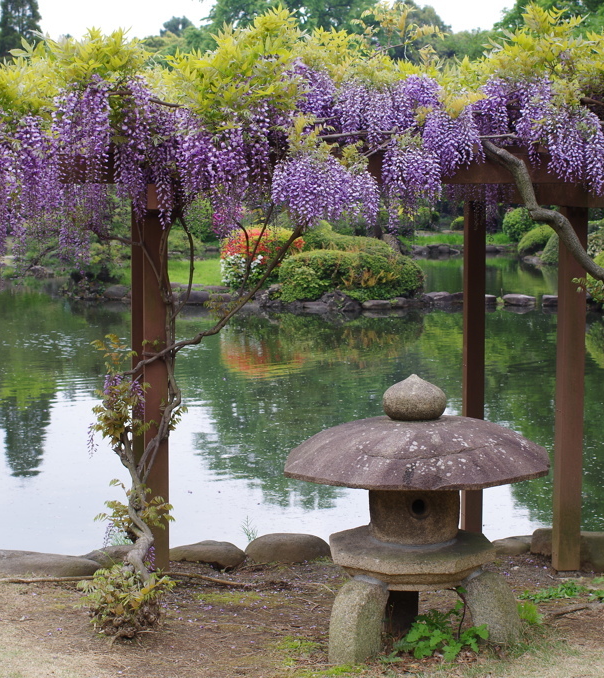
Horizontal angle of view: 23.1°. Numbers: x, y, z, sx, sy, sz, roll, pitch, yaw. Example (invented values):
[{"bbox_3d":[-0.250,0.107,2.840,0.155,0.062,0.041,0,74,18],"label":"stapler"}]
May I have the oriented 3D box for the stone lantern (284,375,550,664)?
[{"bbox_3d":[0.456,0.683,5.863,1.048,1.083,1.048,0,5,-2],"label":"stone lantern"}]

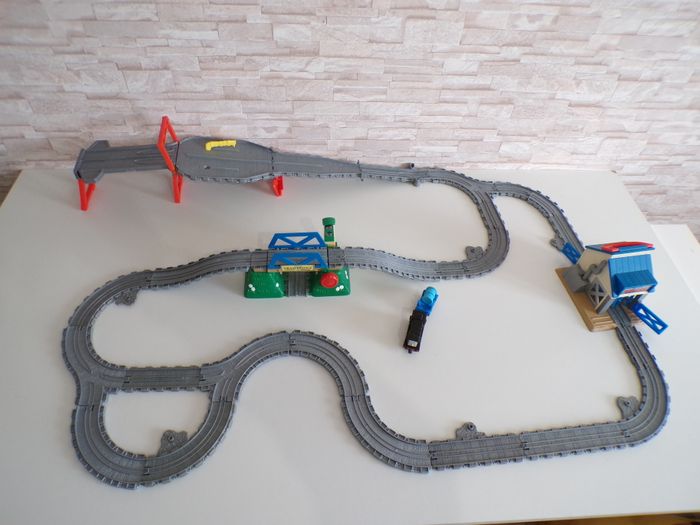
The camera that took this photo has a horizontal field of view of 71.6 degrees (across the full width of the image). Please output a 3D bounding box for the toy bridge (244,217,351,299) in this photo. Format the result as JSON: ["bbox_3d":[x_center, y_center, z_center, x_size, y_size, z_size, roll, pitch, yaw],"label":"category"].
[{"bbox_3d":[-0.102,-0.009,0.935,0.210,0.130,0.093,-1,51,-5],"label":"toy bridge"}]

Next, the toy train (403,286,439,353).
[{"bbox_3d":[0.133,0.105,0.914,0.033,0.041,0.143,18,52,11],"label":"toy train"}]

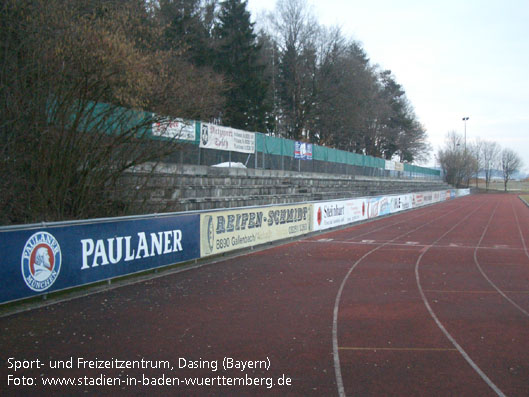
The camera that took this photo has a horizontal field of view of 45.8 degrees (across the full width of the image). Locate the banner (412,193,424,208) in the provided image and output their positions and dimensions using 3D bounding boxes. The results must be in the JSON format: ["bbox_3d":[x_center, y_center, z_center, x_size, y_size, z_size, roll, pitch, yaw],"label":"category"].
[{"bbox_3d":[10.981,0.128,44.847,0.050,0.940,6.482,1,1,21],"label":"banner"}]

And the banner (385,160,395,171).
[{"bbox_3d":[13.082,-3.405,65.242,0.040,0.978,5.958,1,1,21],"label":"banner"}]

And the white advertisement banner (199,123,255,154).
[{"bbox_3d":[-1.493,-2.614,27.819,0.040,1.025,5.758,1,1,21],"label":"white advertisement banner"}]

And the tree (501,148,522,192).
[{"bbox_3d":[63.094,-7.177,159.907,5.617,11.174,5.617,0,1,0],"label":"tree"}]

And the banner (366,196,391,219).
[{"bbox_3d":[5.737,0.404,31.381,0.050,0.940,5.909,1,1,21],"label":"banner"}]

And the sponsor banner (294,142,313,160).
[{"bbox_3d":[2.371,-2.851,37.738,0.040,1.006,3.576,1,1,21],"label":"sponsor banner"}]

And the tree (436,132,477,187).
[{"bbox_3d":[41.402,-7.897,134.880,8.617,12.637,8.617,0,1,0],"label":"tree"}]

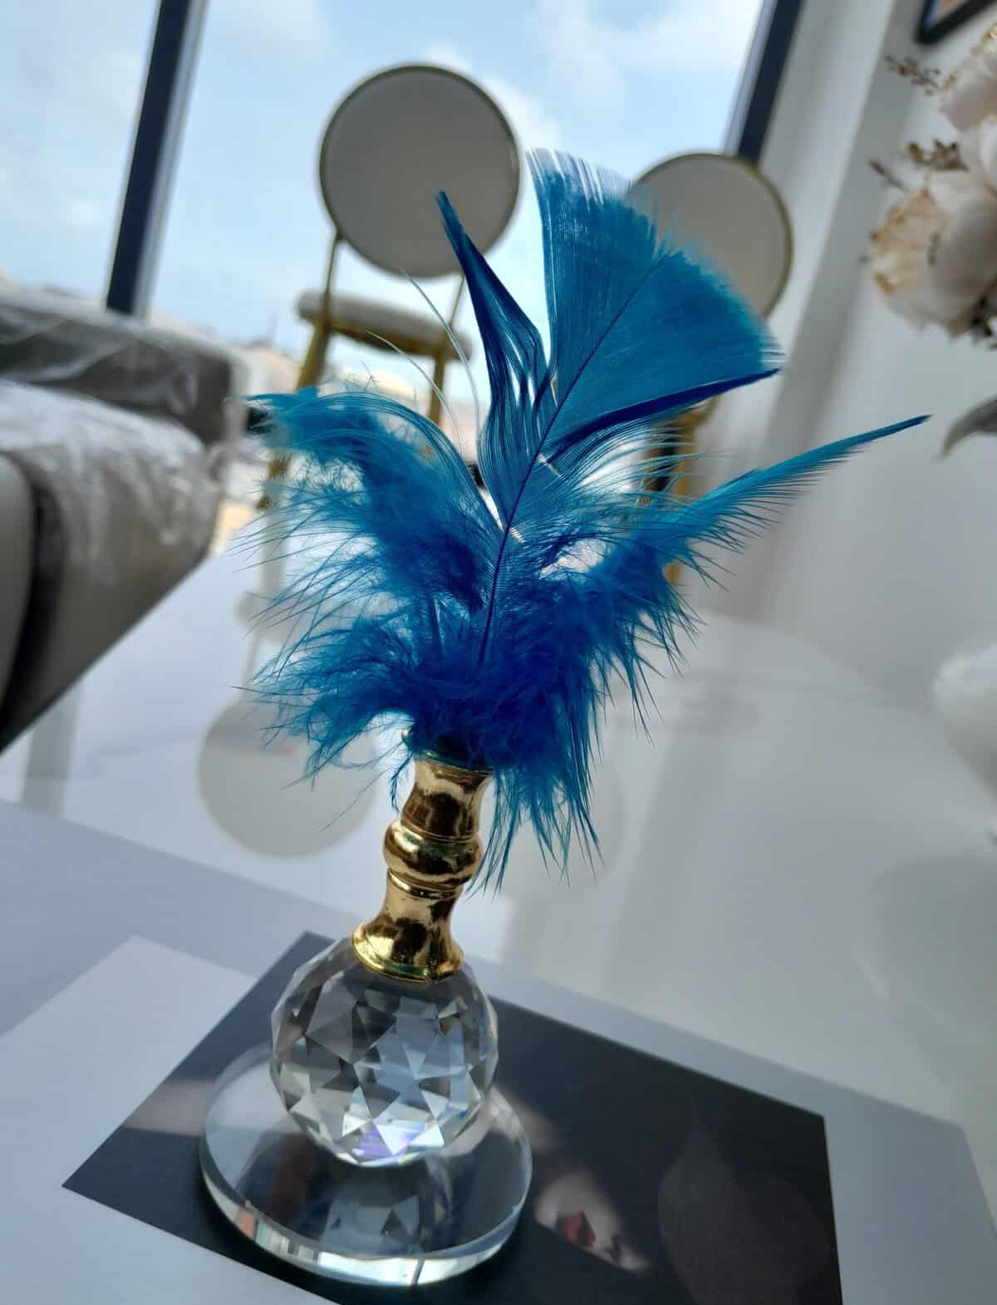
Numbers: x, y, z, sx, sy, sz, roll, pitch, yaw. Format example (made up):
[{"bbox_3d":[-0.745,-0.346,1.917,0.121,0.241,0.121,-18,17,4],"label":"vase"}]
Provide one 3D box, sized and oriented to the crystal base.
[{"bbox_3d":[-0.025,0.093,0.192,0.063,0.005,0.063,14,10,0],"label":"crystal base"}]

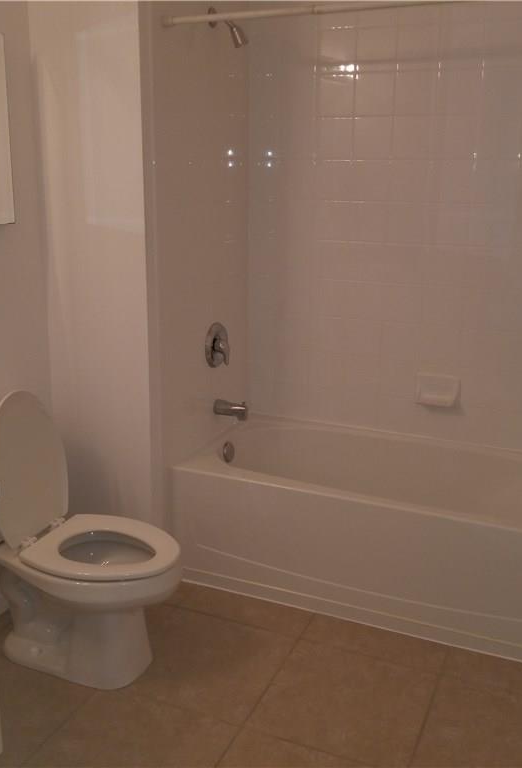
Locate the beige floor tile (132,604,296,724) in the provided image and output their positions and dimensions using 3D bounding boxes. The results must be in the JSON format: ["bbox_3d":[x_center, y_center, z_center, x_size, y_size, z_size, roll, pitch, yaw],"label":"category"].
[{"bbox_3d":[-0.177,0.867,2.421,0.463,0.010,0.463,7,16,22],"label":"beige floor tile"}]

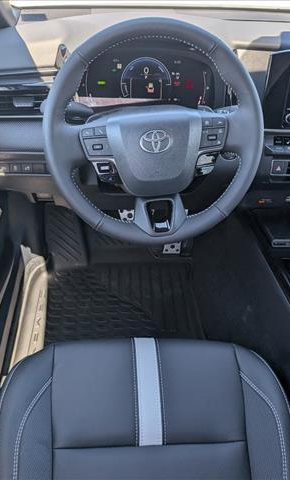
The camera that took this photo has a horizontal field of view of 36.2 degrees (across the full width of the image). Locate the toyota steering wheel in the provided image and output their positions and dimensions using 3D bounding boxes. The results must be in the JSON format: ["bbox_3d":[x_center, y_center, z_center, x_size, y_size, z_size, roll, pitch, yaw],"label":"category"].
[{"bbox_3d":[0.016,-0.177,0.772,0.370,0.370,0.110,-6,15,-4],"label":"toyota steering wheel"}]

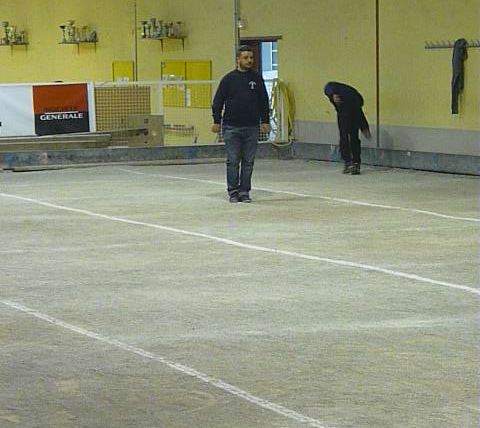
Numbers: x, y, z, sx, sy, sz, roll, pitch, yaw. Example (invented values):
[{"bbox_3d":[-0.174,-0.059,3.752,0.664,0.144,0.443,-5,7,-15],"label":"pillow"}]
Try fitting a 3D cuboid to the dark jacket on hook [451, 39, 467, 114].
[{"bbox_3d":[2.980,-1.870,25.170,0.160,1.040,0.280,-3,5,-24],"label":"dark jacket on hook"}]

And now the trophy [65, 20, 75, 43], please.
[{"bbox_3d":[-3.640,-3.900,39.500,0.200,0.460,0.210,-3,5,-24],"label":"trophy"}]

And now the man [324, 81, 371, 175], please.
[{"bbox_3d":[1.500,-1.200,25.860,0.560,1.290,0.720,4,6,43],"label":"man"}]

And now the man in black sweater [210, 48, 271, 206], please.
[{"bbox_3d":[0.017,-1.037,21.030,0.640,1.760,0.400,-1,5,-7],"label":"man in black sweater"}]

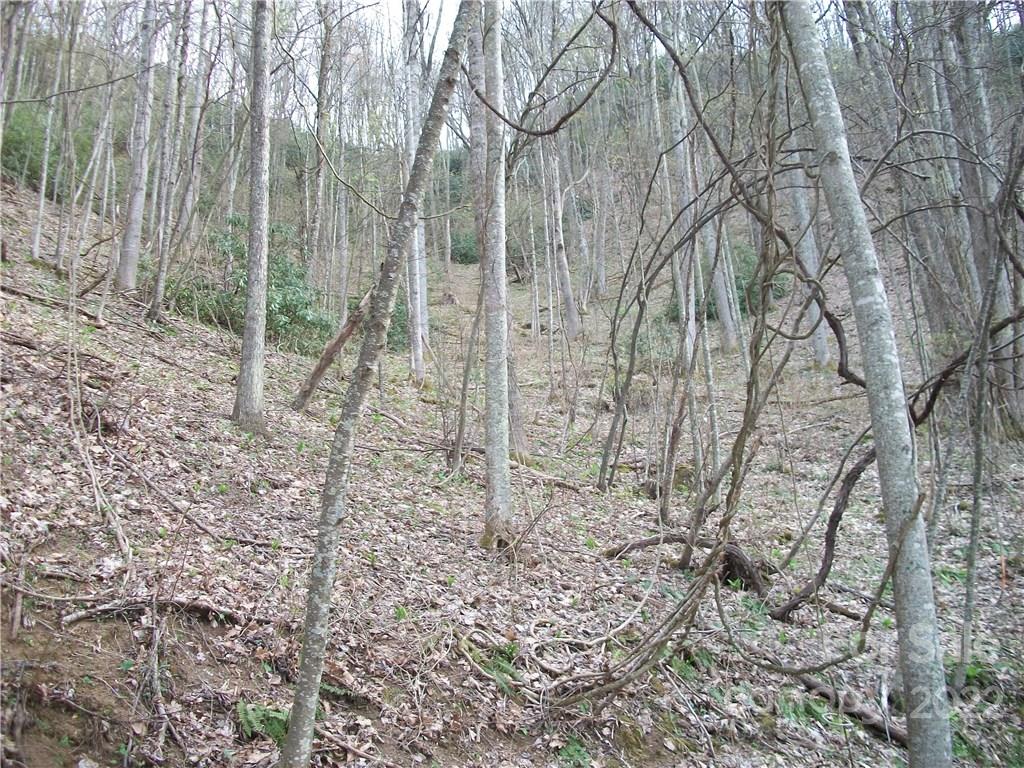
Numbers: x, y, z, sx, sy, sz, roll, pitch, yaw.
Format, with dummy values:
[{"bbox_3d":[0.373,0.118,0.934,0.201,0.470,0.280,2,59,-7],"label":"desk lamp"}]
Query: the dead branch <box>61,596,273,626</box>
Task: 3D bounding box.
[{"bbox_3d":[-1.788,1.178,4.900,1.090,0.140,0.160,0,-5,0],"label":"dead branch"}]

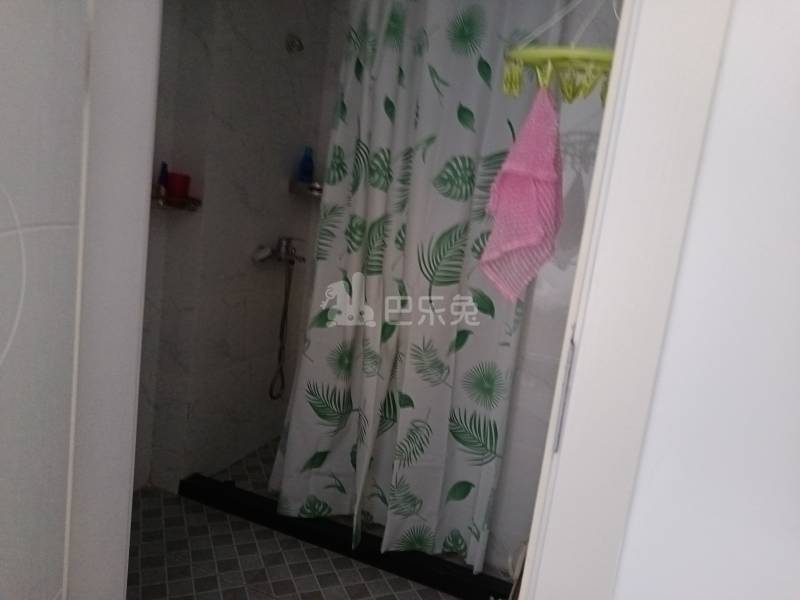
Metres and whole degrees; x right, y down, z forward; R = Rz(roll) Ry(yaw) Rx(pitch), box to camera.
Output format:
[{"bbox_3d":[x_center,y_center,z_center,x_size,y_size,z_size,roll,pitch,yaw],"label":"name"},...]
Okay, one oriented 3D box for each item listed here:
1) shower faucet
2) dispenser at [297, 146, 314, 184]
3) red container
[{"bbox_3d":[-0.502,-0.215,2.427,0.145,0.116,0.207,10,8,19],"label":"shower faucet"},{"bbox_3d":[-0.425,-0.617,2.543,0.069,0.170,0.059,6,8,-12],"label":"dispenser"},{"bbox_3d":[-0.781,-0.399,1.950,0.085,0.092,0.085,10,8,19],"label":"red container"}]

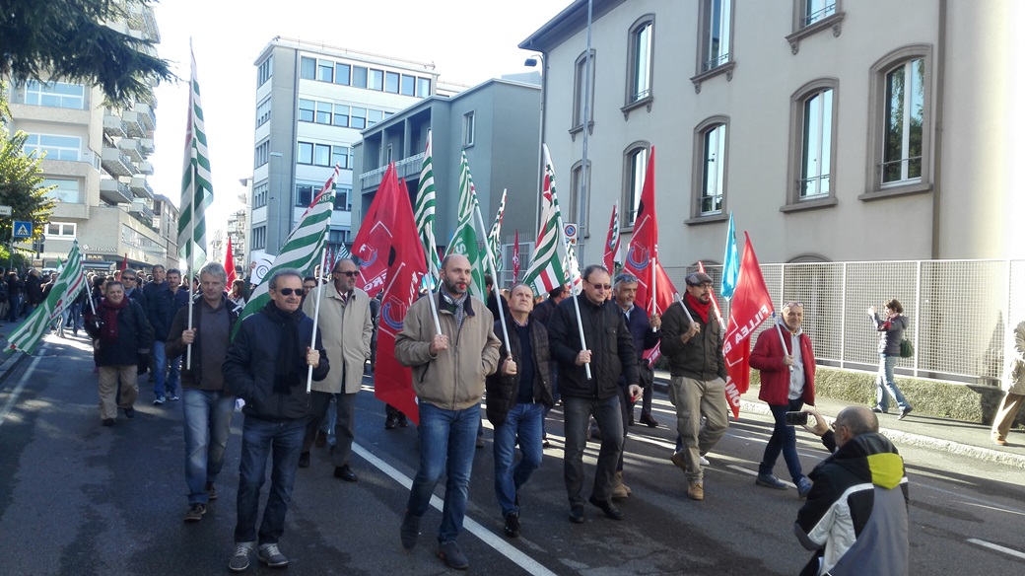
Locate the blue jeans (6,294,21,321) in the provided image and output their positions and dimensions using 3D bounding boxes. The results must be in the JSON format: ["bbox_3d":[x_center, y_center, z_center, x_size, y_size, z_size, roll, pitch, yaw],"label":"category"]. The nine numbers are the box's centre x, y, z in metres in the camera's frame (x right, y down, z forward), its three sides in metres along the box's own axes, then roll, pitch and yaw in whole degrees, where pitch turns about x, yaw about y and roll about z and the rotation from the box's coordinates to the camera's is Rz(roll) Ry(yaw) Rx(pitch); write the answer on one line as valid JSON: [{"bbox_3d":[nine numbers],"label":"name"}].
[{"bbox_3d":[-16.406,0.664,25.000,0.360,0.910,0.380,2,0,-29],"label":"blue jeans"}]

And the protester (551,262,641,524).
[{"bbox_3d":[0.595,0.749,5.570,0.600,1.821,0.500,2,0,-21],"label":"protester"}]

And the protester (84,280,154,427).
[{"bbox_3d":[-4.555,0.755,8.800,0.680,1.660,0.520,2,0,-26],"label":"protester"}]

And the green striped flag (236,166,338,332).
[{"bbox_3d":[-1.457,-0.238,4.900,0.640,1.130,0.360,2,0,23],"label":"green striped flag"}]

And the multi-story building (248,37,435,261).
[{"bbox_3d":[-14.122,-8.682,66.089,13.900,20.000,8.500,2,0,-29],"label":"multi-story building"}]

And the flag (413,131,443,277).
[{"bbox_3d":[-0.747,-0.708,6.700,0.269,1.354,0.250,2,0,-18],"label":"flag"}]

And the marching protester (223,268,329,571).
[{"bbox_3d":[-1.373,0.731,4.392,0.600,1.688,0.470,2,0,-30],"label":"marching protester"}]

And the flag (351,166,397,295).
[{"bbox_3d":[-1.283,-0.564,7.200,0.500,1.280,0.360,2,0,23],"label":"flag"}]

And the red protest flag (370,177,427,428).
[{"bbox_3d":[-0.700,0.078,4.800,0.240,1.620,0.530,2,0,-37],"label":"red protest flag"}]

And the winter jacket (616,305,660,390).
[{"bbox_3d":[0.968,0.466,6.150,0.520,0.710,0.370,2,0,-18],"label":"winter jacket"}]

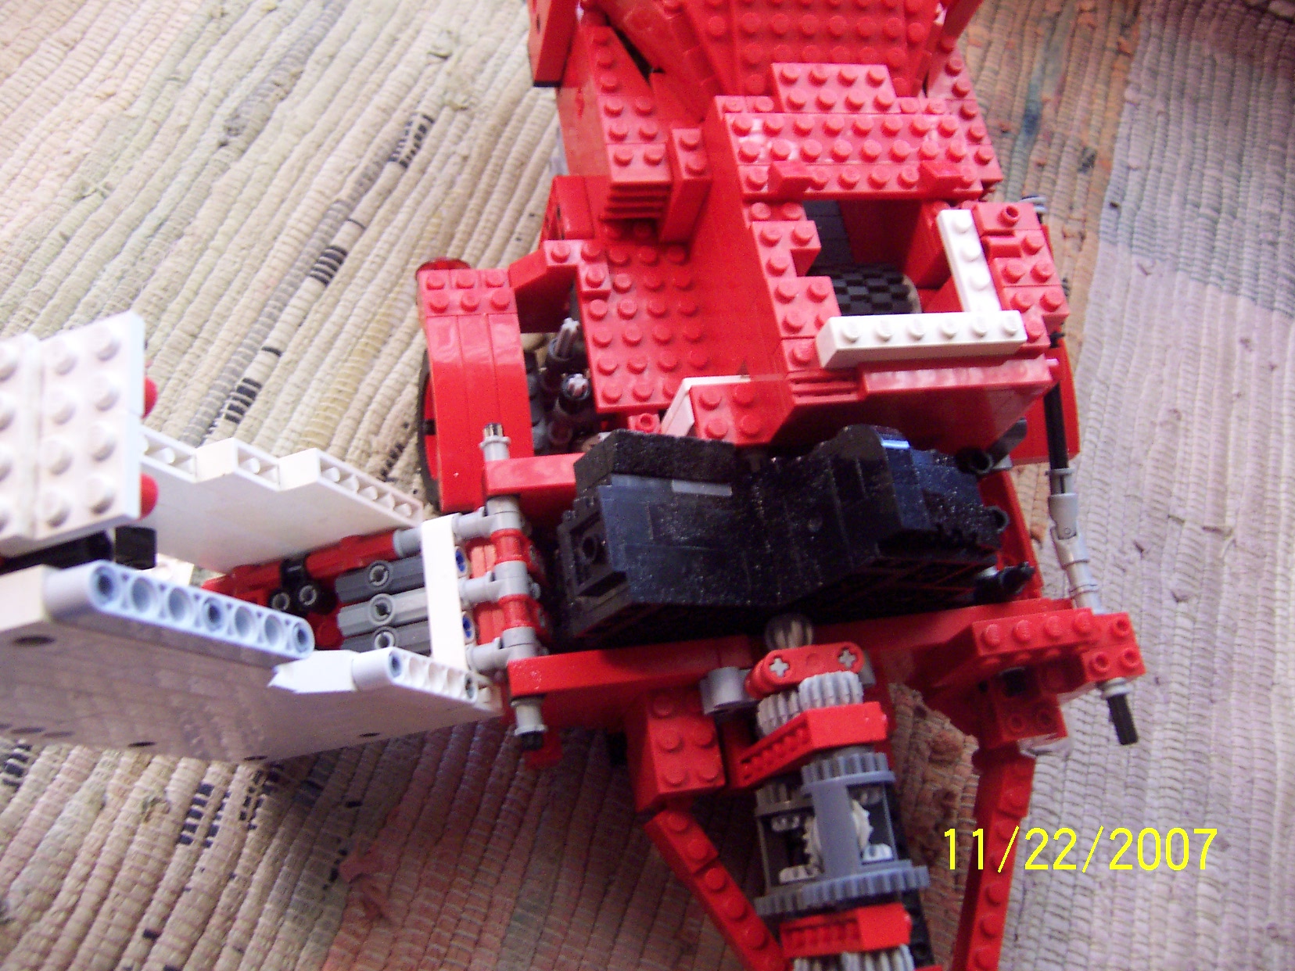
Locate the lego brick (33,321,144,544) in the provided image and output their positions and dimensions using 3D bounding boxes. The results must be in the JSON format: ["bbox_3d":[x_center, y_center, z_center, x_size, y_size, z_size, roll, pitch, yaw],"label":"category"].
[{"bbox_3d":[-0.082,-0.009,0.180,0.017,0.005,0.032,-14,68,19],"label":"lego brick"}]

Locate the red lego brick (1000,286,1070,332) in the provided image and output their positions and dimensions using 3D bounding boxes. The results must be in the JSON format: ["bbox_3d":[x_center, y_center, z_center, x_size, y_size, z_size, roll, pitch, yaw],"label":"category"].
[{"bbox_3d":[0.091,-0.042,0.295,0.016,0.011,0.008,-5,67,-16],"label":"red lego brick"}]

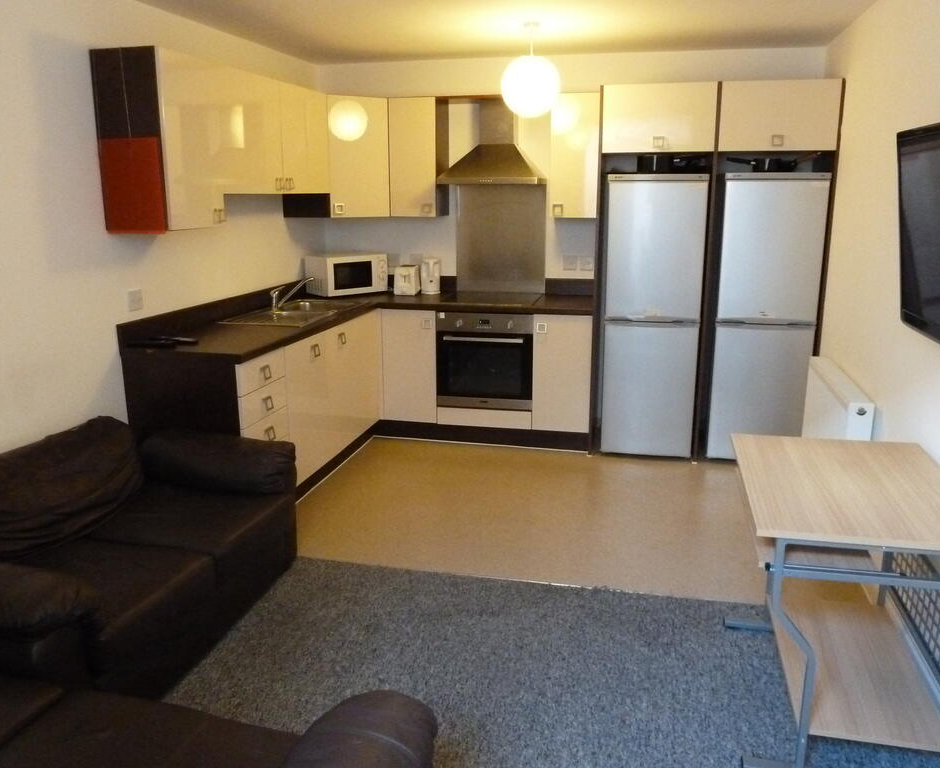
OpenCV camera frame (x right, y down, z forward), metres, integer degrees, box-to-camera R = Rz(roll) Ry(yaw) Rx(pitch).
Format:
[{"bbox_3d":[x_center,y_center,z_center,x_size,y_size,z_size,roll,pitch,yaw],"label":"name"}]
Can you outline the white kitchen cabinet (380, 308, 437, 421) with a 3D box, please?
[{"bbox_3d":[-0.311,-0.172,4.905,0.357,0.715,0.570,3,14,13],"label":"white kitchen cabinet"}]

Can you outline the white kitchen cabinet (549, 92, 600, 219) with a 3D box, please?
[{"bbox_3d":[0.659,-1.383,4.519,0.300,0.719,0.315,3,14,14],"label":"white kitchen cabinet"}]

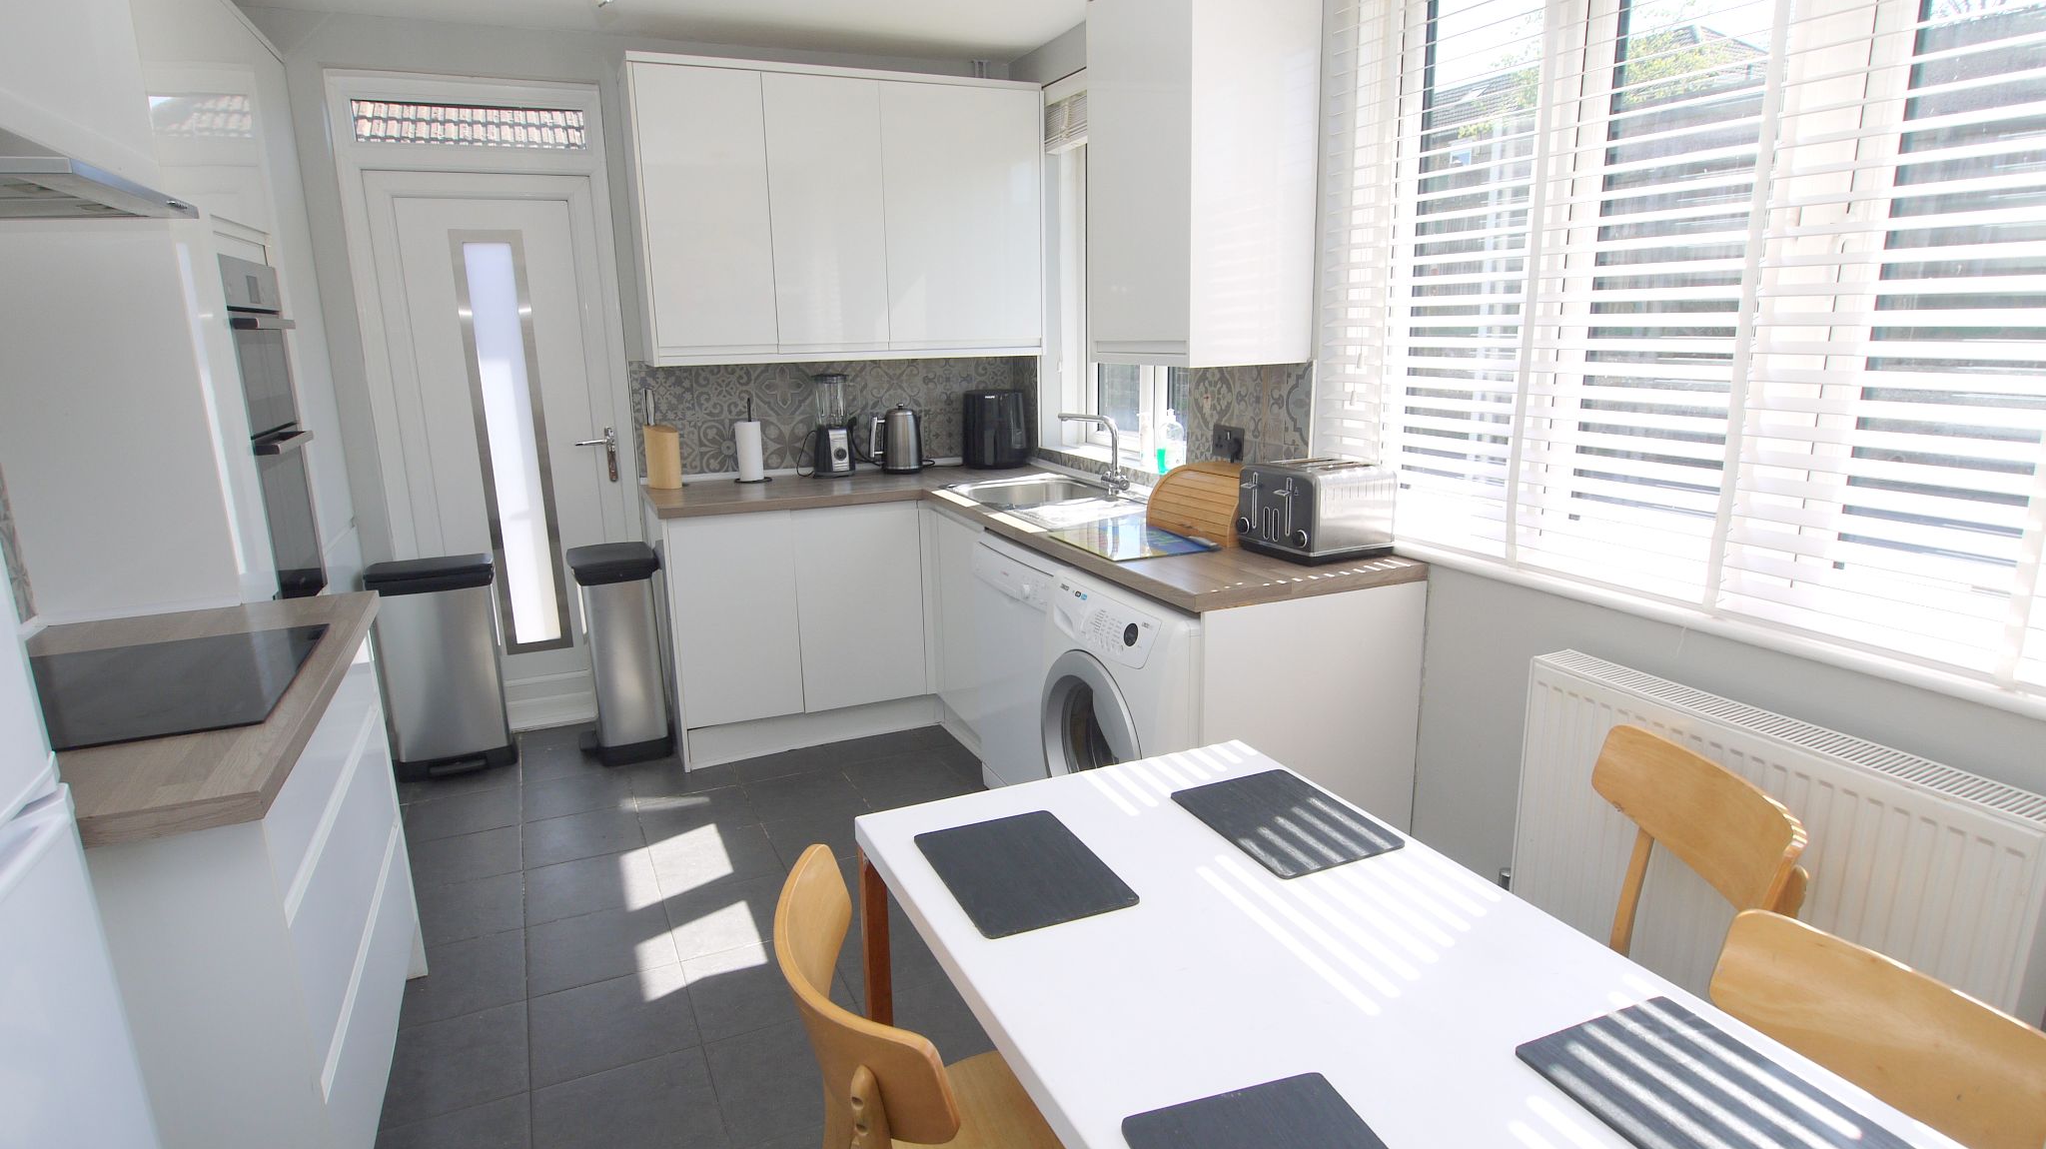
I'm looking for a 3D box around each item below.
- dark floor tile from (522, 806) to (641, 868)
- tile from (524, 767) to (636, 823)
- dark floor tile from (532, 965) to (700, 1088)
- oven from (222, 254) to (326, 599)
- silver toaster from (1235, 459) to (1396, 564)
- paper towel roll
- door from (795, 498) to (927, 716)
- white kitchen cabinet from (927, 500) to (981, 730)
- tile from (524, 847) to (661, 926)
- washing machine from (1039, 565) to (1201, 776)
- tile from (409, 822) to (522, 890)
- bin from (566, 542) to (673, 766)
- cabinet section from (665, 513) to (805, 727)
[{"bbox_3d":[-1.304,0.784,3.168,0.328,0.010,0.324,-7,14,-24],"label":"dark floor tile"},{"bbox_3d":[-1.439,0.722,3.449,0.328,0.010,0.324,-7,14,-24],"label":"tile"},{"bbox_3d":[-0.892,0.978,2.316,0.330,0.010,0.330,-7,14,-24],"label":"dark floor tile"},{"bbox_3d":[-2.141,-0.318,2.647,0.580,0.885,0.600,-7,14,-24],"label":"oven"},{"bbox_3d":[0.699,-0.156,2.574,0.272,0.205,0.277,-7,14,-25],"label":"silver toaster"},{"bbox_3d":[-1.029,-0.464,4.029,0.097,0.220,0.097,-7,15,-24],"label":"paper towel roll"},{"bbox_3d":[-0.579,0.112,3.798,0.455,0.724,0.020,-7,15,-24],"label":"door"},{"bbox_3d":[0.035,0.109,3.726,0.585,0.740,0.490,-7,14,-23],"label":"white kitchen cabinet"},{"bbox_3d":[-1.165,0.848,2.881,0.328,0.010,0.324,-7,14,-24],"label":"tile"},{"bbox_3d":[0.453,0.424,2.673,0.580,0.850,0.600,-7,14,-23],"label":"washing machine"},{"bbox_3d":[-1.619,0.827,3.064,0.330,0.010,0.330,-7,14,-24],"label":"tile"},{"bbox_3d":[-1.442,0.276,3.806,0.300,0.715,0.360,-7,15,-24],"label":"bin"},{"bbox_3d":[-0.965,0.160,3.623,0.400,0.724,0.020,-7,15,-24],"label":"cabinet section"}]

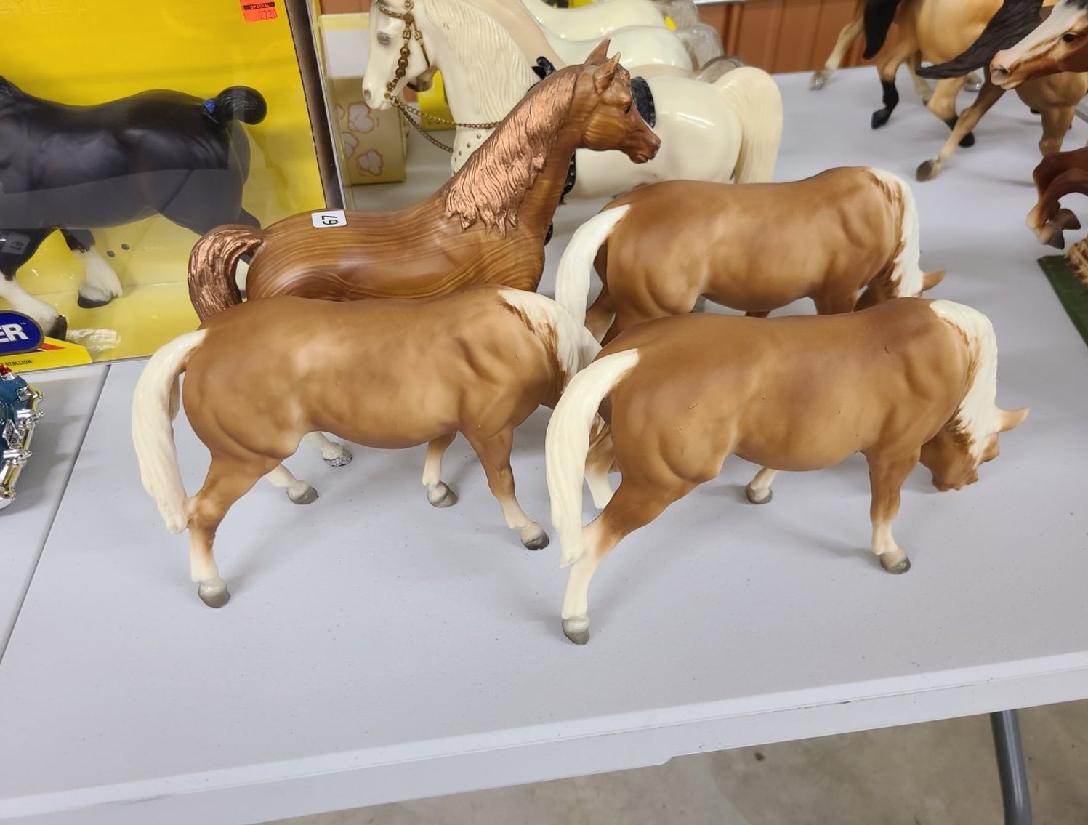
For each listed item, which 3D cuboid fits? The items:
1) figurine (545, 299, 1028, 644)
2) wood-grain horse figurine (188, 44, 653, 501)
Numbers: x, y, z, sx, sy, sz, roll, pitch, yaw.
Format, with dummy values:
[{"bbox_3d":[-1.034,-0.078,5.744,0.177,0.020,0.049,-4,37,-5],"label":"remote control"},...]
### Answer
[{"bbox_3d":[0.123,0.016,0.408,0.253,0.162,0.084,-8,43,-6],"label":"figurine"},{"bbox_3d":[-0.063,-0.082,0.472,0.266,0.230,0.072,-10,43,-9],"label":"wood-grain horse figurine"}]

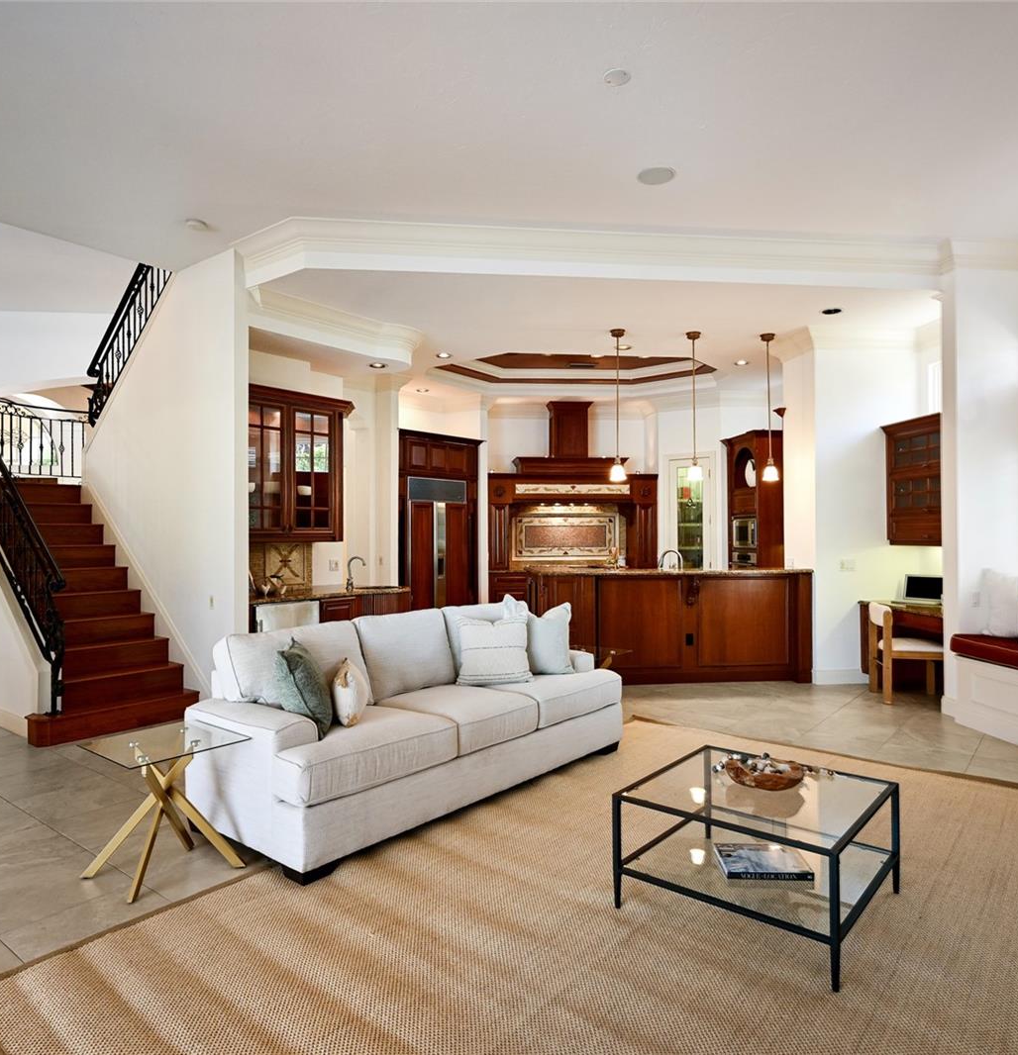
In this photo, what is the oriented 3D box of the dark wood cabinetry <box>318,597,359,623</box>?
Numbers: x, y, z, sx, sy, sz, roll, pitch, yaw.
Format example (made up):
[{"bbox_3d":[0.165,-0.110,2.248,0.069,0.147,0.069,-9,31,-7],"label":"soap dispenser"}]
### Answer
[{"bbox_3d":[-1.740,1.065,6.460,0.580,0.880,0.430,0,-1,39],"label":"dark wood cabinetry"}]

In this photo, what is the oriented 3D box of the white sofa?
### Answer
[{"bbox_3d":[-0.427,0.978,3.997,1.000,0.920,2.327,-1,-1,41],"label":"white sofa"}]

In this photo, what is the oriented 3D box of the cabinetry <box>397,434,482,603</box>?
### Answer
[{"bbox_3d":[-1.140,0.158,9.480,0.650,2.740,1.420,0,-1,40],"label":"cabinetry"}]

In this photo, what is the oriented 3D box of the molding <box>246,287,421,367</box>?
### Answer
[{"bbox_3d":[-1.407,-1.620,5.831,0.220,0.280,1.700,-1,-1,39],"label":"molding"}]

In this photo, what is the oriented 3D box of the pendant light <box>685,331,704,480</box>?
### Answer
[{"bbox_3d":[1.794,-1.177,6.800,0.170,1.445,0.170,0,0,-5],"label":"pendant light"}]

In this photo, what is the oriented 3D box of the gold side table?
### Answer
[{"bbox_3d":[-1.465,1.197,3.010,0.480,0.560,0.500,0,-1,38],"label":"gold side table"}]

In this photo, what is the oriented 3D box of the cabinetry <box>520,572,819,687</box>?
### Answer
[{"bbox_3d":[1.505,0.927,7.010,2.700,1.070,1.100,0,-1,0],"label":"cabinetry"}]

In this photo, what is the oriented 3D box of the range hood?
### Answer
[{"bbox_3d":[0.879,-1.260,10.100,1.720,1.090,0.500,0,0,-5],"label":"range hood"}]

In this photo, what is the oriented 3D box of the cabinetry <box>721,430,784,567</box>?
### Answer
[{"bbox_3d":[3.091,0.200,8.398,0.700,2.540,0.900,0,-1,0],"label":"cabinetry"}]

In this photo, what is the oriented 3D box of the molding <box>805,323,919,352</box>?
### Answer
[{"bbox_3d":[3.364,-1.813,6.700,1.050,0.250,0.150,0,0,-7],"label":"molding"}]

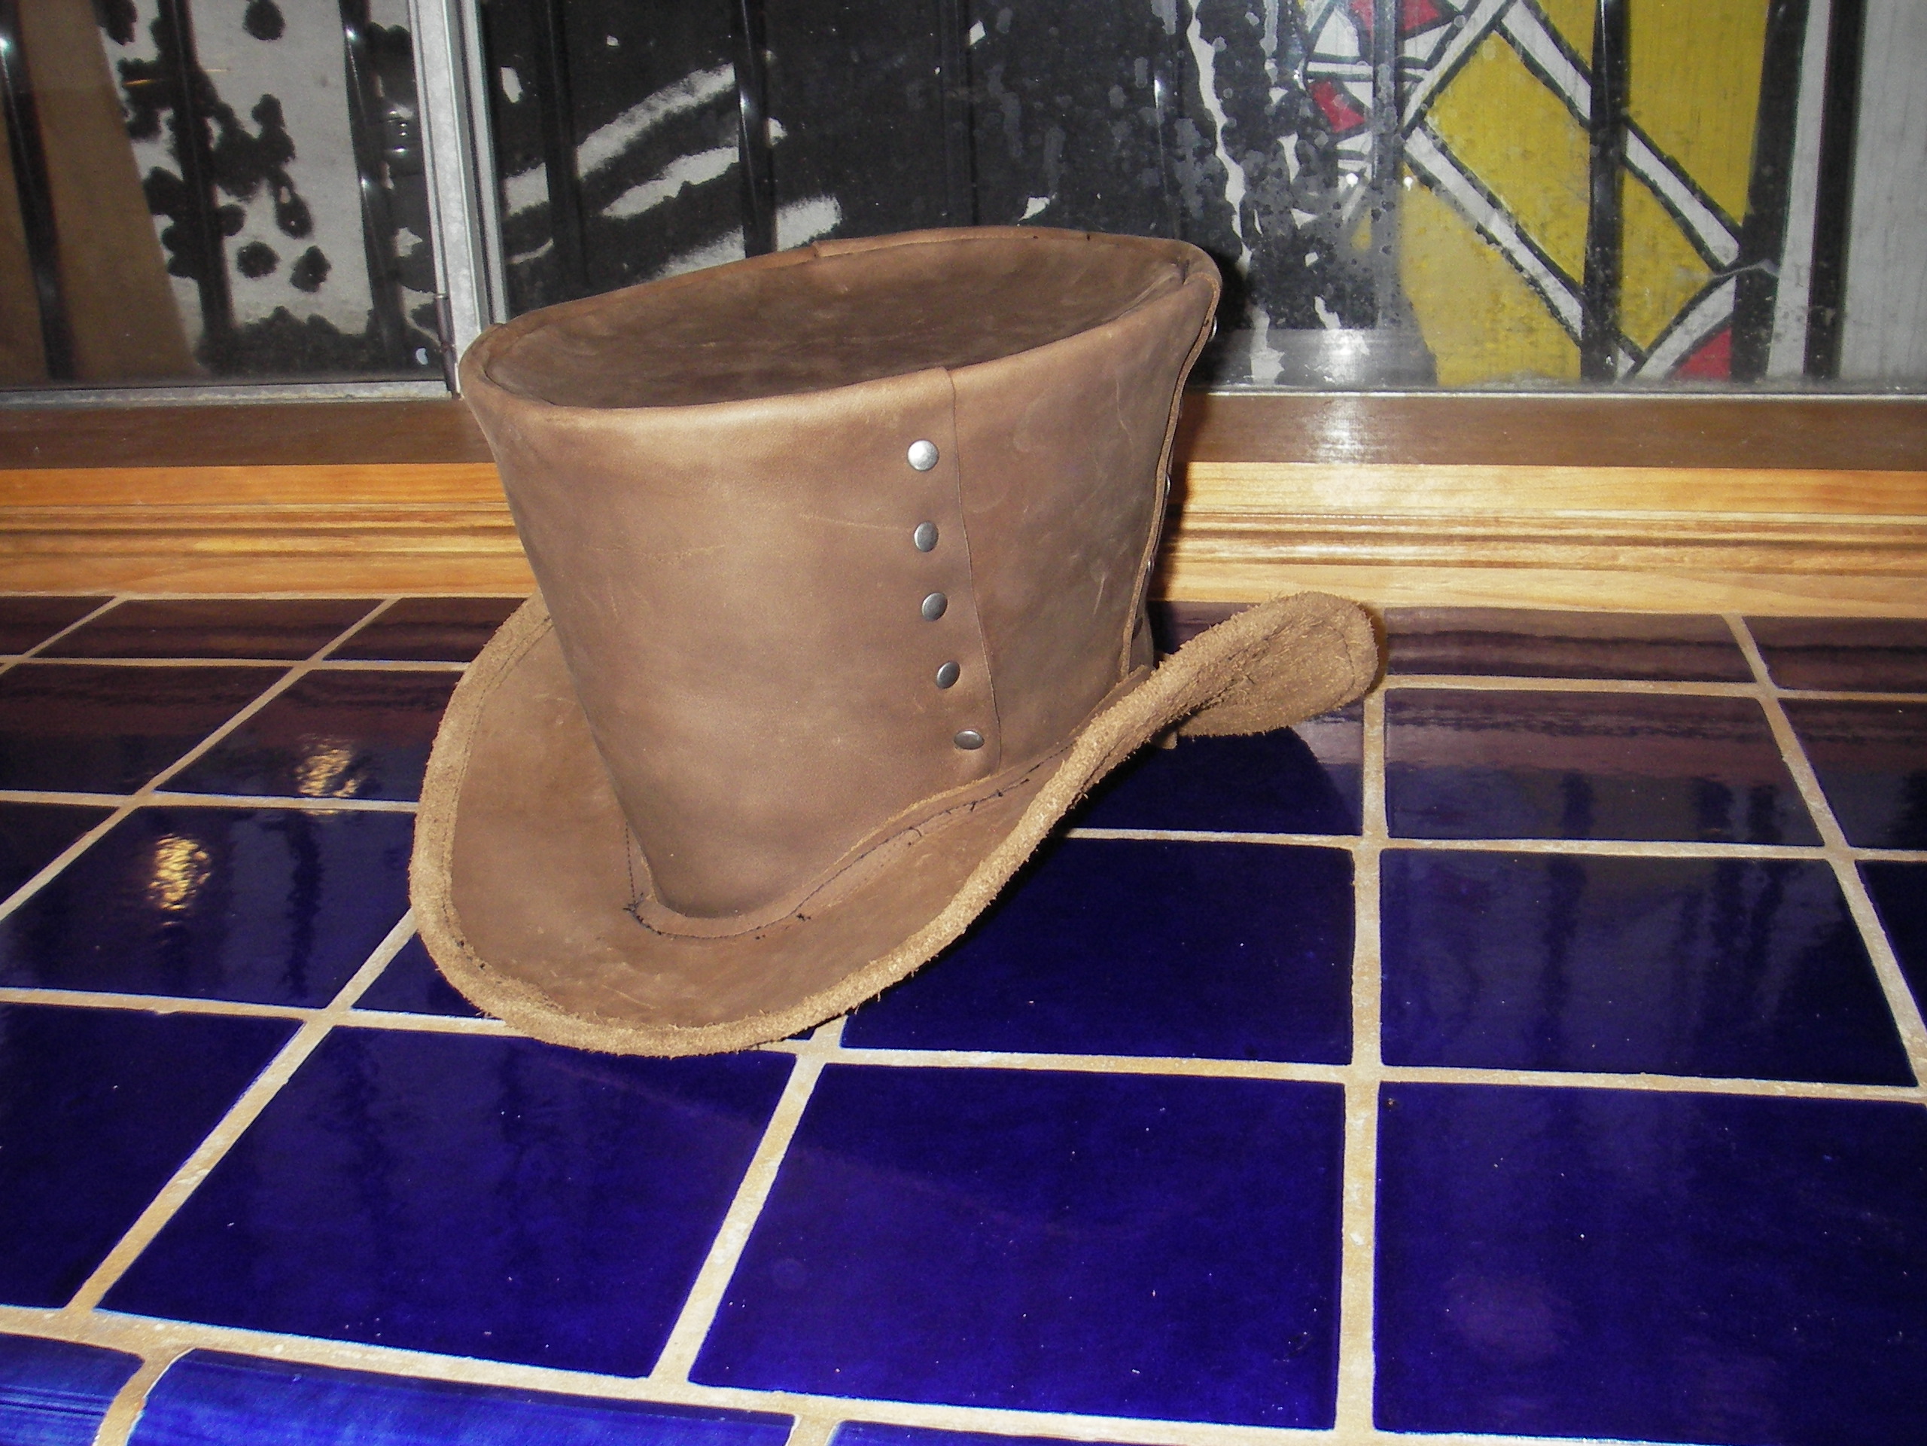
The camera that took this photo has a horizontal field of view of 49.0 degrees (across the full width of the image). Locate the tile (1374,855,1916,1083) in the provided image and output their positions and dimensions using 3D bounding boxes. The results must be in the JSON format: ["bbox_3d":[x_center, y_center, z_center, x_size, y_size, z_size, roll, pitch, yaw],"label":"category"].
[{"bbox_3d":[0.209,0.078,0.674,0.150,0.010,0.144,1,23,11],"label":"tile"}]

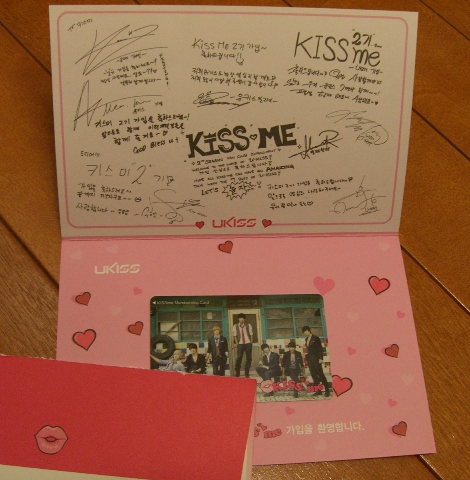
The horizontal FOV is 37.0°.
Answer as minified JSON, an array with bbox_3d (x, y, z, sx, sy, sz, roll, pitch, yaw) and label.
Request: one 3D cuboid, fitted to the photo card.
[{"bbox_3d":[0.003,0.052,0.339,0.086,0.001,0.054,0,66,-7],"label":"photo card"}]

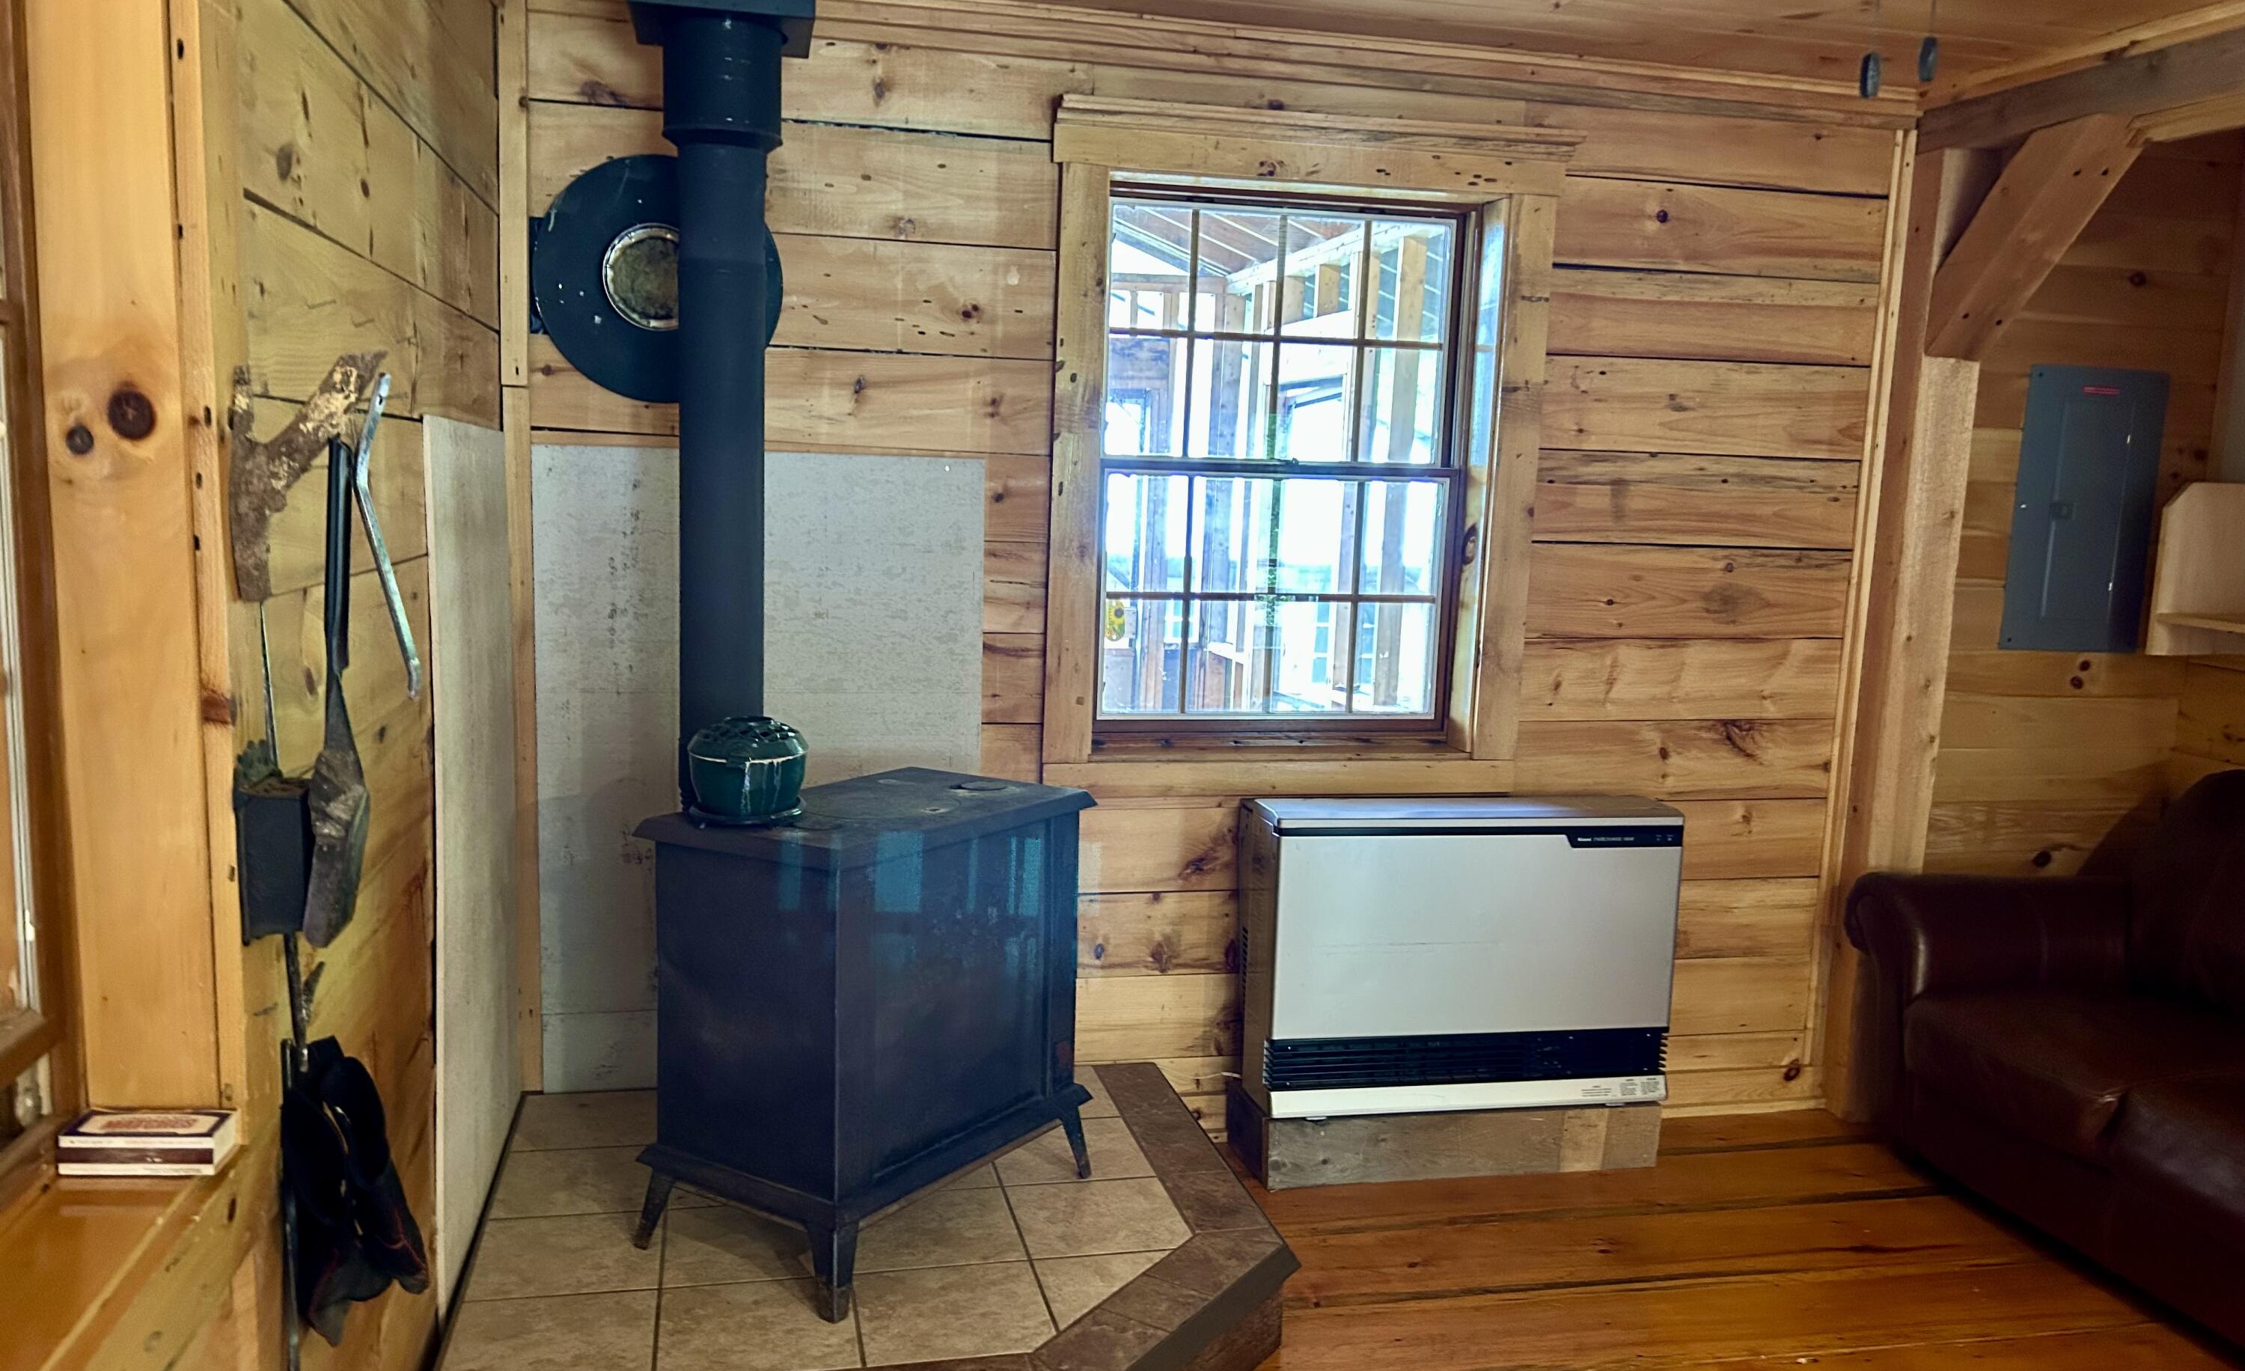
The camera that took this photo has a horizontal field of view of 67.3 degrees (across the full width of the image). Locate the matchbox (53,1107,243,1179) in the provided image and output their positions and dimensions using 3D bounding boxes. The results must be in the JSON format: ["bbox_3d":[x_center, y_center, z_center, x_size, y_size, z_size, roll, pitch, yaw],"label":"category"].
[{"bbox_3d":[-0.830,0.390,1.441,0.122,0.034,0.061,1,8,-7],"label":"matchbox"}]

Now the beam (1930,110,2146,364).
[{"bbox_3d":[1.950,-1.000,3.657,0.135,0.638,0.138,0,53,-13],"label":"beam"}]

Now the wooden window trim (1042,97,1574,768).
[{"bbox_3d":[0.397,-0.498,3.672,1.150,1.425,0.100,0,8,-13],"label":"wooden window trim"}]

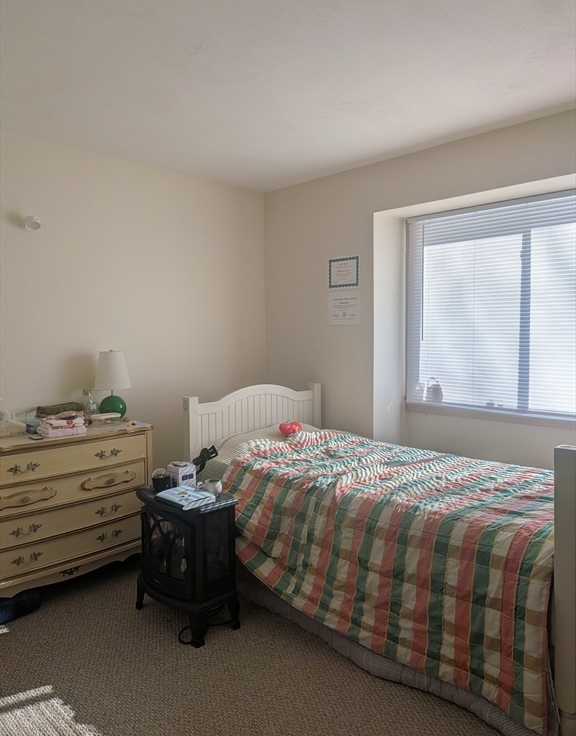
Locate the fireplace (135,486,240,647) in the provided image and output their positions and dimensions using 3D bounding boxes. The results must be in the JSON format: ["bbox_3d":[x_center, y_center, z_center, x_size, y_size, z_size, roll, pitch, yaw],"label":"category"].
[{"bbox_3d":[-0.505,0.926,2.599,0.510,0.610,0.300,3,6,44],"label":"fireplace"}]

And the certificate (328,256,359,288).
[{"bbox_3d":[0.366,-0.623,3.479,0.260,0.205,0.015,3,6,44],"label":"certificate"}]

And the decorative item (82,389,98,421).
[{"bbox_3d":[-1.093,0.208,2.942,0.085,0.178,0.085,-1,4,0],"label":"decorative item"}]

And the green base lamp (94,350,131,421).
[{"bbox_3d":[-0.983,0.101,2.976,0.212,0.387,0.212,-1,4,0],"label":"green base lamp"}]

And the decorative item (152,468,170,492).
[{"bbox_3d":[-0.638,0.564,2.681,0.090,0.105,0.090,-1,4,0],"label":"decorative item"}]

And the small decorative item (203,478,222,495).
[{"bbox_3d":[-0.371,0.586,2.628,0.092,0.062,0.082,1,4,17],"label":"small decorative item"}]

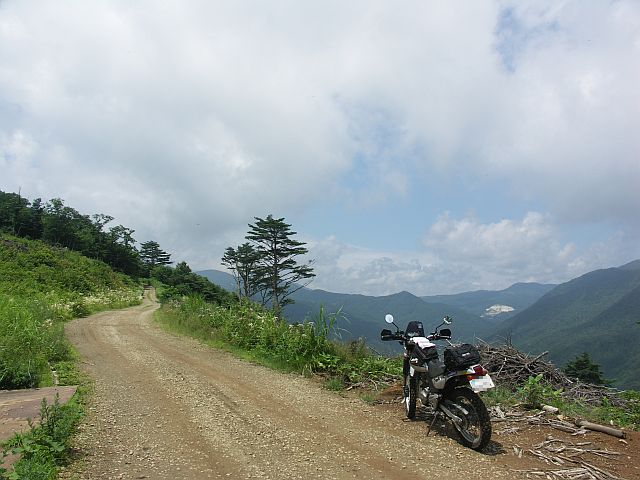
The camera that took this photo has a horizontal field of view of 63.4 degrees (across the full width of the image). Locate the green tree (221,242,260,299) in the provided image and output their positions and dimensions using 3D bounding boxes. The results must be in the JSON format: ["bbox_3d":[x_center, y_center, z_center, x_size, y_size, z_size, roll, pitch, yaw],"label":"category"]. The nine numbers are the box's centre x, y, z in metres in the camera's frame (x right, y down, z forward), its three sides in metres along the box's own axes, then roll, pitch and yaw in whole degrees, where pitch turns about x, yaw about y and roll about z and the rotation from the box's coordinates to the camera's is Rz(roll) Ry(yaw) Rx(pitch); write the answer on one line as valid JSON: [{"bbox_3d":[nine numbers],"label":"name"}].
[{"bbox_3d":[-6.757,2.762,44.000,3.400,5.100,3.230,0,-5,0],"label":"green tree"}]

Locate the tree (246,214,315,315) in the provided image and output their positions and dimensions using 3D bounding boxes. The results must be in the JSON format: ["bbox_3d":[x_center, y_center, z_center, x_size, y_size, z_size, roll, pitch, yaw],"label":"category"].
[{"bbox_3d":[-3.052,2.047,40.000,5.250,8.040,4.940,0,-5,0],"label":"tree"}]

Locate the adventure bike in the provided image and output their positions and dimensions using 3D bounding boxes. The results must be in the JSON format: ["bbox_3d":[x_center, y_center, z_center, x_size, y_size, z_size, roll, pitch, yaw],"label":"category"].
[{"bbox_3d":[1.283,1.515,5.825,0.820,1.270,2.050,-4,-4,-20],"label":"adventure bike"}]

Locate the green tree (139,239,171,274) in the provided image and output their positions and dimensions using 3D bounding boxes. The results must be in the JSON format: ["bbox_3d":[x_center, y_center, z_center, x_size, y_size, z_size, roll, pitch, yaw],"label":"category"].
[{"bbox_3d":[-29.411,3.554,92.000,5.690,6.930,5.510,0,-5,0],"label":"green tree"}]

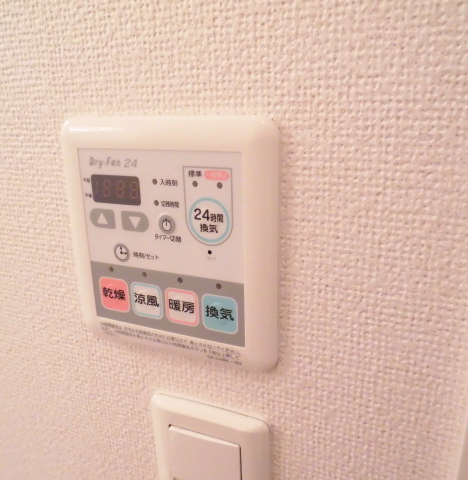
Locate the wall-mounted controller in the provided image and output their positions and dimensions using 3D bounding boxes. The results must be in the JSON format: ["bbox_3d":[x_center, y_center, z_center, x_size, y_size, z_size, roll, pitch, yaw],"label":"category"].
[{"bbox_3d":[-0.035,0.002,0.219,0.118,0.120,0.012,6,16,24],"label":"wall-mounted controller"}]

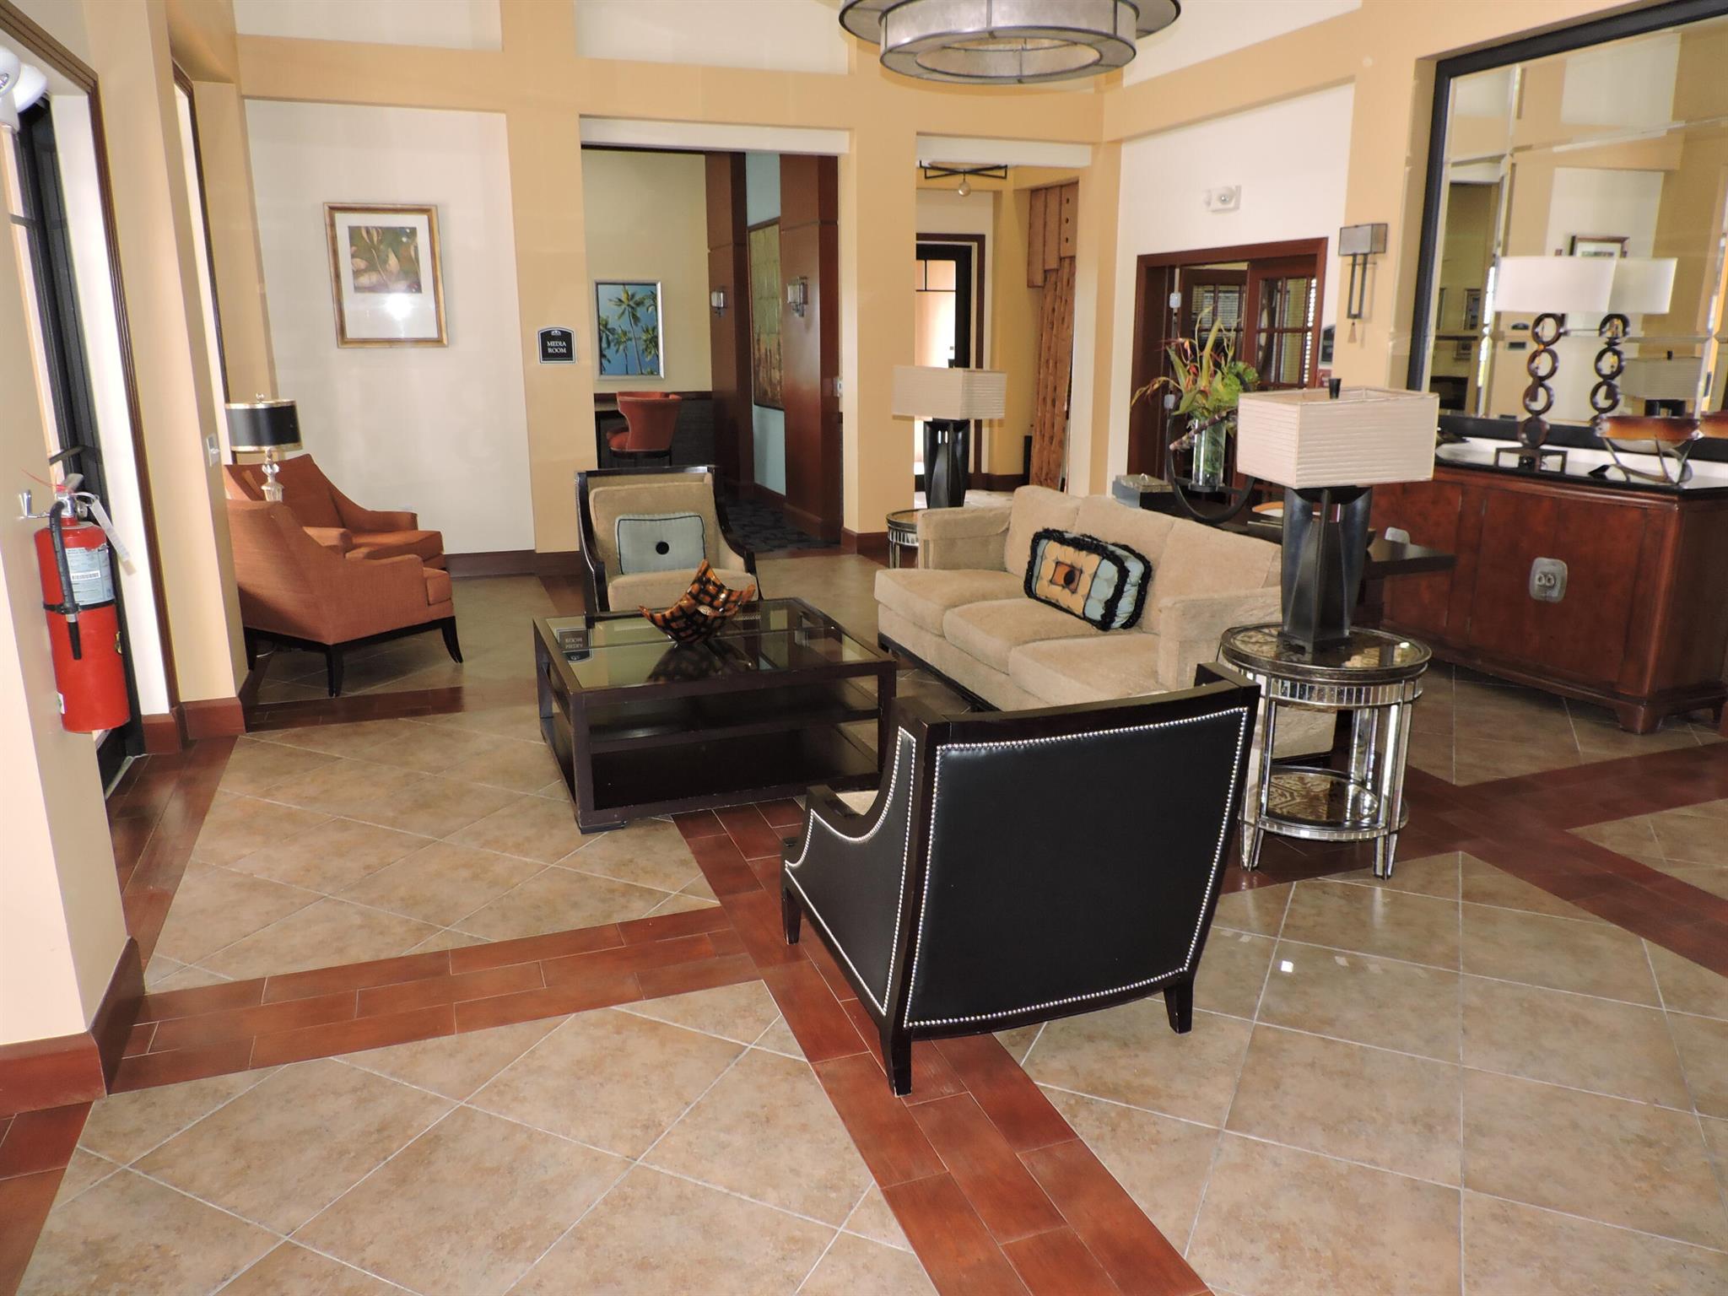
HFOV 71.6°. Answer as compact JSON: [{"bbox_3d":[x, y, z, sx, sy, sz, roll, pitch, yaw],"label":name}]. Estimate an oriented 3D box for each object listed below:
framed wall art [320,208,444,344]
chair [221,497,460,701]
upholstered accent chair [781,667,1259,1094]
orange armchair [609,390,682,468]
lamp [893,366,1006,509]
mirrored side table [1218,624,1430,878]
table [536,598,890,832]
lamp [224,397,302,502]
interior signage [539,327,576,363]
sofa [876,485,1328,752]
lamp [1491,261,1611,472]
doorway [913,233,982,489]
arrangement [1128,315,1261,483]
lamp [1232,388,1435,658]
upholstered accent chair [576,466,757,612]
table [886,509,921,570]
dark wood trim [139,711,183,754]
[{"bbox_3d":[-3.130,-2.437,7.873,0.686,0.902,0.038,-5,14,-19],"label":"framed wall art"},{"bbox_3d":[-2.658,-0.331,5.960,0.820,0.920,0.890,9,16,33],"label":"chair"},{"bbox_3d":[0.305,0.426,2.773,0.745,0.849,0.905,-5,14,-19],"label":"upholstered accent chair"},{"bbox_3d":[-2.015,-1.701,11.087,0.630,1.200,0.600,-2,13,-5],"label":"orange armchair"},{"bbox_3d":[0.442,-1.101,6.470,0.450,0.821,0.355,11,17,39],"label":"lamp"},{"bbox_3d":[1.399,0.316,3.719,0.598,0.666,0.598,-5,14,-19],"label":"mirrored side table"},{"bbox_3d":[-0.616,0.198,4.652,1.139,0.480,1.180,-5,14,-20],"label":"table"},{"bbox_3d":[-3.179,-0.986,6.424,0.390,0.725,0.390,-5,14,-19],"label":"lamp"},{"bbox_3d":[-2.179,-2.150,8.505,0.281,0.257,0.025,-5,14,-19],"label":"interior signage"},{"bbox_3d":[0.878,-0.149,5.137,0.896,0.853,2.282,-5,14,-19],"label":"sofa"},{"bbox_3d":[3.061,-1.273,5.391,0.368,0.938,0.490,-5,14,-19],"label":"lamp"},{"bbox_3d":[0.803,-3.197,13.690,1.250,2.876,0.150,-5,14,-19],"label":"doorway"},{"bbox_3d":[1.526,-1.108,5.407,0.415,0.731,0.443,-5,14,-19],"label":"arrangement"},{"bbox_3d":[1.332,-0.375,3.453,0.410,0.778,0.328,-3,14,-11],"label":"lamp"},{"bbox_3d":[-1.064,-0.460,6.393,0.792,0.886,0.915,-5,14,-19],"label":"upholstered accent chair"},{"bbox_3d":[0.427,-0.405,6.630,0.587,0.655,0.587,-5,14,-19],"label":"table"},{"bbox_3d":[-2.812,0.338,4.789,0.145,0.165,0.040,-5,14,-19],"label":"dark wood trim"}]

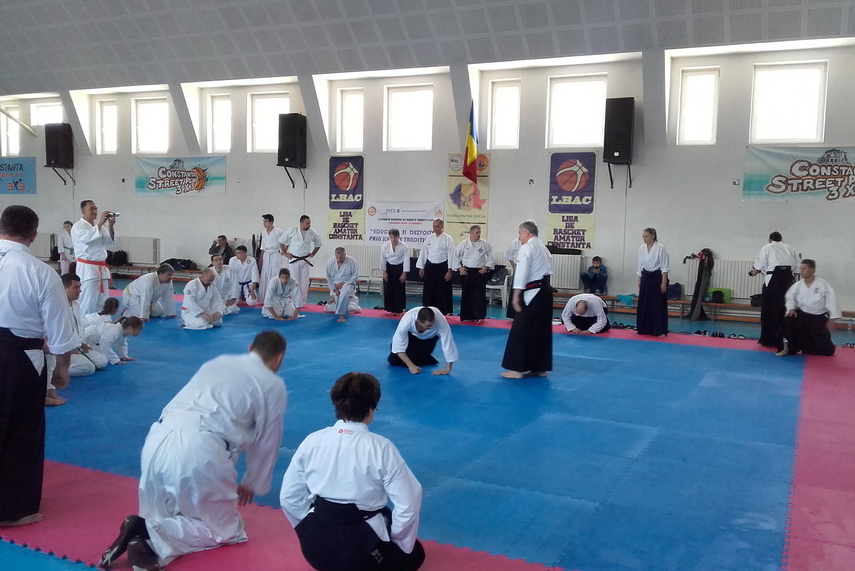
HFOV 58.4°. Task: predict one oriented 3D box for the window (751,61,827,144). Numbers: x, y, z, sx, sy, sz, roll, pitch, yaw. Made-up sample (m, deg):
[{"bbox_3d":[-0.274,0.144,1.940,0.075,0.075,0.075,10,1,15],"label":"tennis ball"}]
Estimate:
[{"bbox_3d":[6.760,-3.406,14.339,1.250,1.470,0.160,3,5,25],"label":"window"}]

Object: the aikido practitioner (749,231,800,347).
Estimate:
[{"bbox_3d":[5.079,0.034,11.142,0.670,1.680,0.480,2,5,9],"label":"aikido practitioner"}]

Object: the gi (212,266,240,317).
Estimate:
[{"bbox_3d":[-3.624,0.089,13.700,0.620,0.870,0.660,-2,6,-30],"label":"gi"}]

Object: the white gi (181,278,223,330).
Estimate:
[{"bbox_3d":[-3.459,0.238,11.718,0.600,0.800,0.540,5,6,37],"label":"white gi"}]

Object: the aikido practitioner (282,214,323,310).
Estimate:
[{"bbox_3d":[-2.394,-0.481,14.727,0.760,1.800,0.380,0,5,-12],"label":"aikido practitioner"}]

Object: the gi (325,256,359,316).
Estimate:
[{"bbox_3d":[-1.488,0.046,13.380,0.560,1.020,0.750,1,4,-3],"label":"gi"}]

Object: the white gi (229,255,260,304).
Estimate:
[{"bbox_3d":[-3.553,-0.113,14.835,0.550,0.960,0.600,1,5,-3],"label":"white gi"}]

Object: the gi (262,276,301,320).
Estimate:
[{"bbox_3d":[-2.512,0.207,13.194,0.640,0.680,0.660,1,4,-5],"label":"gi"}]

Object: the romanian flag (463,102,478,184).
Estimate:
[{"bbox_3d":[0.895,-2.977,15.936,0.340,1.720,0.350,4,5,26],"label":"romanian flag"}]

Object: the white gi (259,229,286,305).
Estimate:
[{"bbox_3d":[-2.984,-0.481,14.729,0.500,1.770,0.340,2,5,9],"label":"white gi"}]

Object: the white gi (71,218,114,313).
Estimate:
[{"bbox_3d":[-4.654,-0.141,10.633,0.560,1.530,0.520,3,5,16],"label":"white gi"}]

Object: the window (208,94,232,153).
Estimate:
[{"bbox_3d":[-5.237,-4.083,19.324,0.773,1.479,0.140,4,5,26],"label":"window"}]

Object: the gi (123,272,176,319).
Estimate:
[{"bbox_3d":[-4.631,0.168,12.691,0.820,0.740,0.600,3,5,22],"label":"gi"}]

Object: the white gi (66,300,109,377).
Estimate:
[{"bbox_3d":[-3.741,0.520,8.269,0.640,0.780,0.520,2,5,9],"label":"white gi"}]

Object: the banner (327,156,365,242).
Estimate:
[{"bbox_3d":[-1.885,-2.017,17.755,0.973,2.002,0.030,3,5,24],"label":"banner"}]

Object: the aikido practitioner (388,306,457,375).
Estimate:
[{"bbox_3d":[-0.061,0.585,8.857,0.720,0.690,0.950,0,5,-12],"label":"aikido practitioner"}]

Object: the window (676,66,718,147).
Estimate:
[{"bbox_3d":[5.081,-3.358,14.381,0.705,1.434,0.140,4,5,26],"label":"window"}]

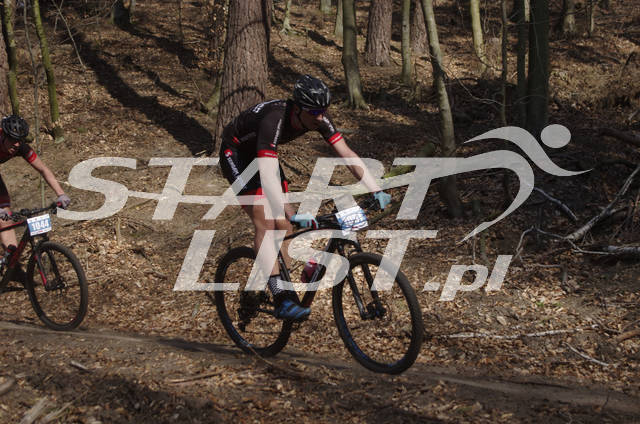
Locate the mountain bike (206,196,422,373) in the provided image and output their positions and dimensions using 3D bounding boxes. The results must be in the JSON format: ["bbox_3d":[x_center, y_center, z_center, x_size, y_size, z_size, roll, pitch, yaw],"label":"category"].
[{"bbox_3d":[-0.077,0.466,7.011,0.740,1.000,1.850,-16,11,-43],"label":"mountain bike"}]

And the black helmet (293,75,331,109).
[{"bbox_3d":[-0.049,-0.731,6.850,0.200,0.165,0.270,-5,23,-35],"label":"black helmet"}]

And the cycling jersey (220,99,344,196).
[{"bbox_3d":[-0.293,-0.400,7.009,0.600,0.560,0.800,-10,8,-43],"label":"cycling jersey"}]

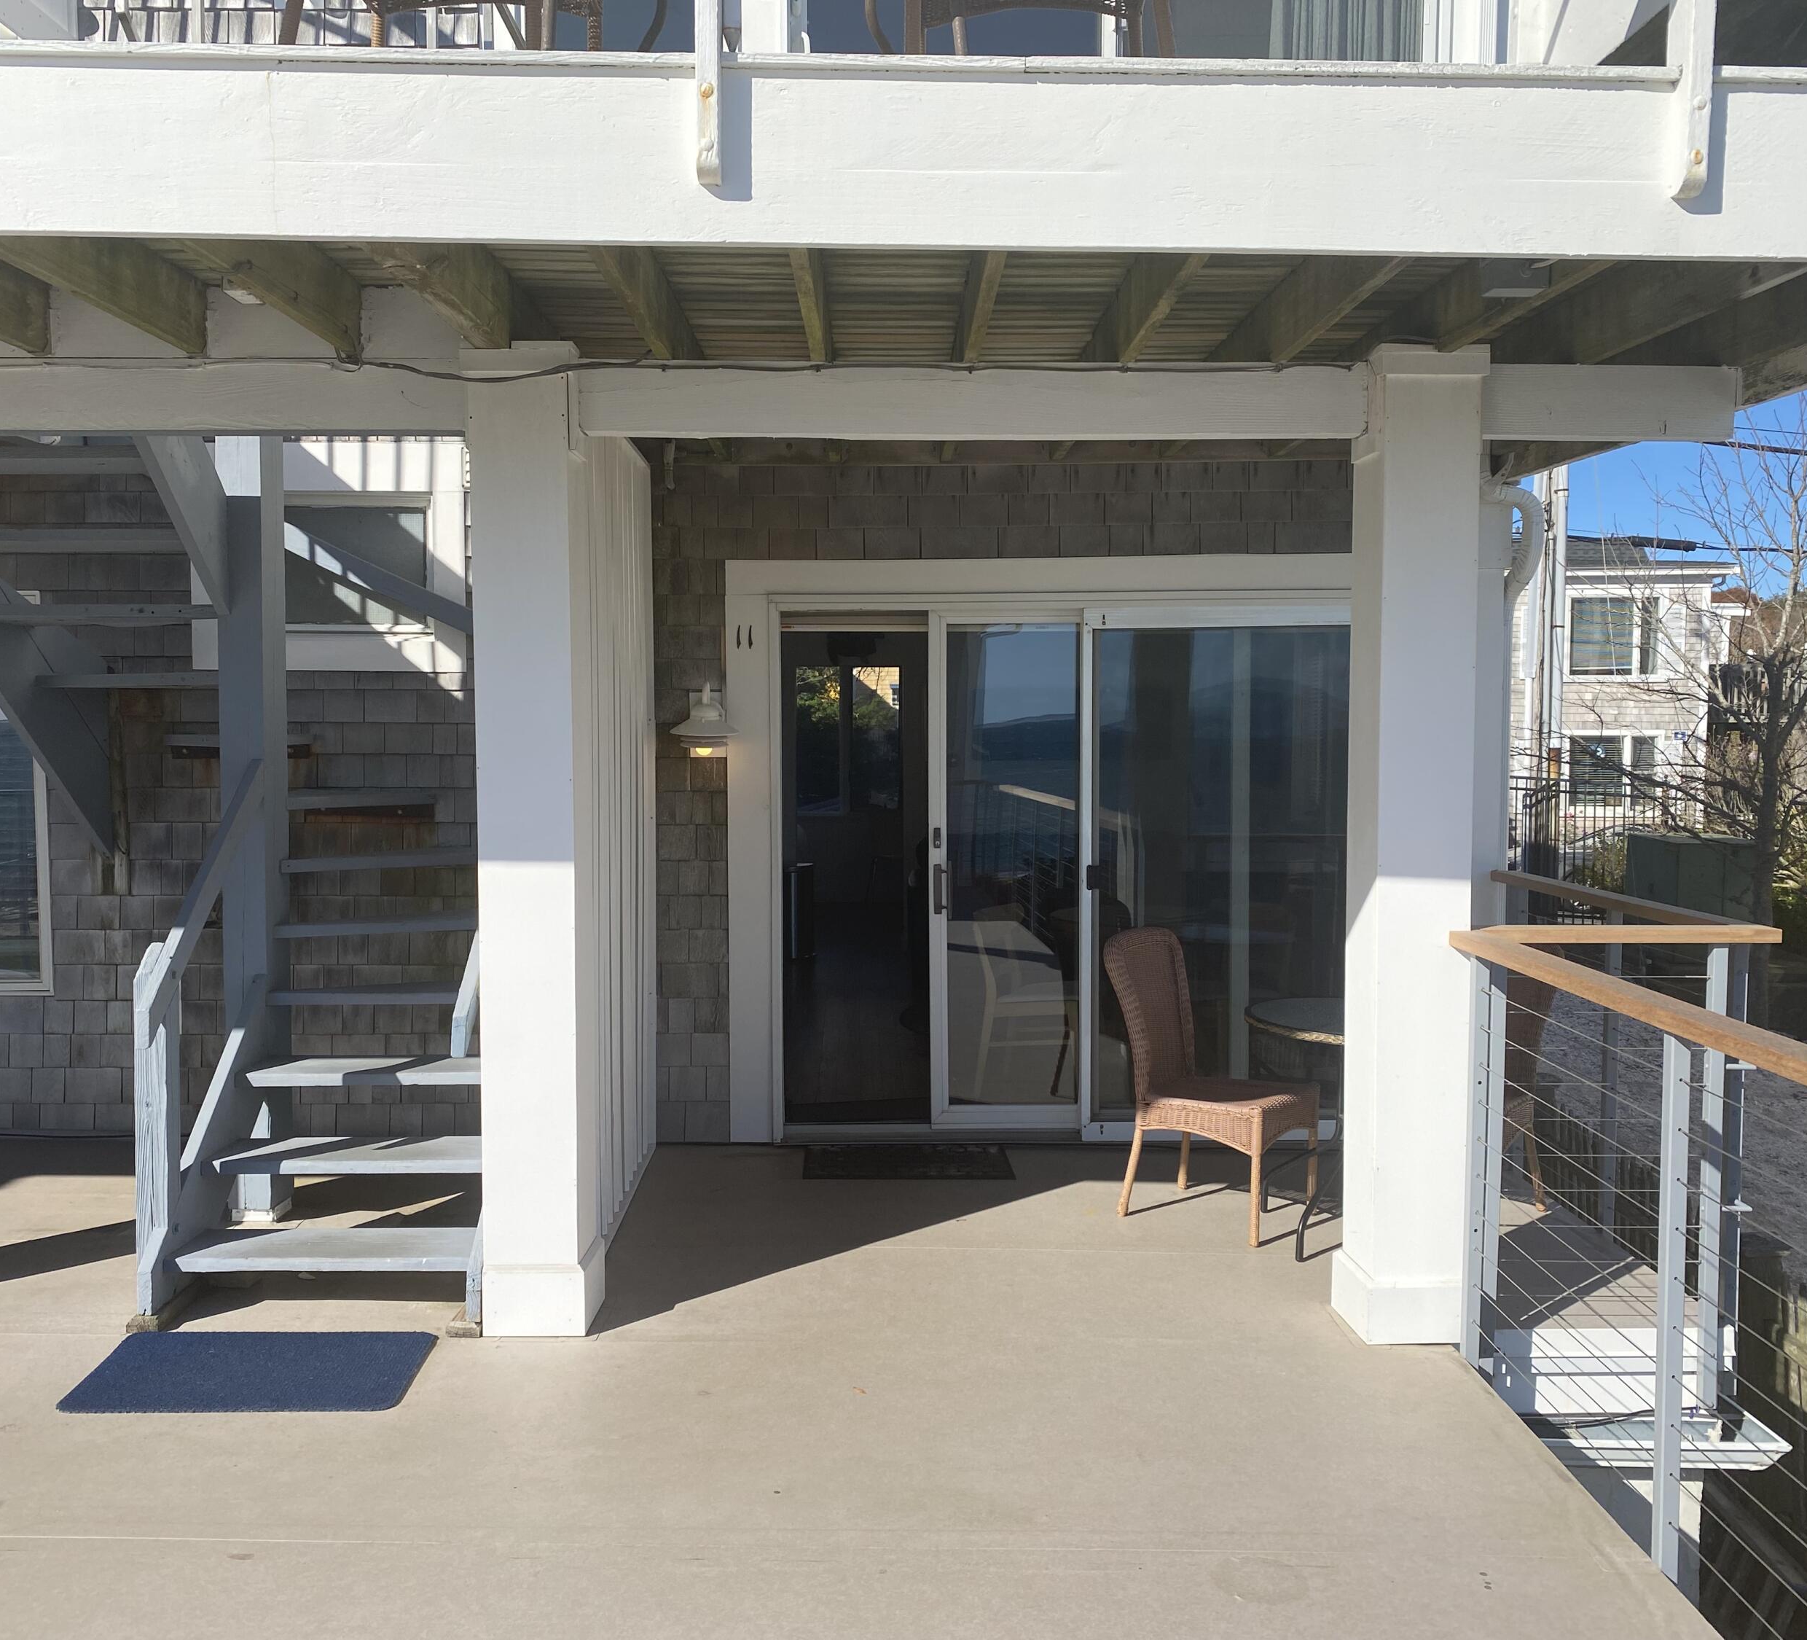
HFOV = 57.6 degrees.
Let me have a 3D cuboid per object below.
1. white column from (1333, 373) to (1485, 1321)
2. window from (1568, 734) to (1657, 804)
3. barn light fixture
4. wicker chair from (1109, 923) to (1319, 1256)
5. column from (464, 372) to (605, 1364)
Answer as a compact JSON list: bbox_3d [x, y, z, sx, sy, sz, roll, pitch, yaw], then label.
[{"bbox_3d":[1.323,0.076,4.301,0.273,2.515,0.273,0,3,-1],"label":"white column"},{"bbox_3d":[12.533,-0.905,29.000,1.570,1.240,0.150,0,3,-1],"label":"window"},{"bbox_3d":[-0.729,-0.362,5.993,0.242,0.268,0.273,0,3,-1],"label":"barn light fixture"},{"bbox_3d":[0.996,0.813,5.284,0.576,0.923,0.475,3,4,39],"label":"wicker chair"},{"bbox_3d":[-0.961,0.075,4.302,0.273,2.505,0.273,0,3,-1],"label":"column"}]

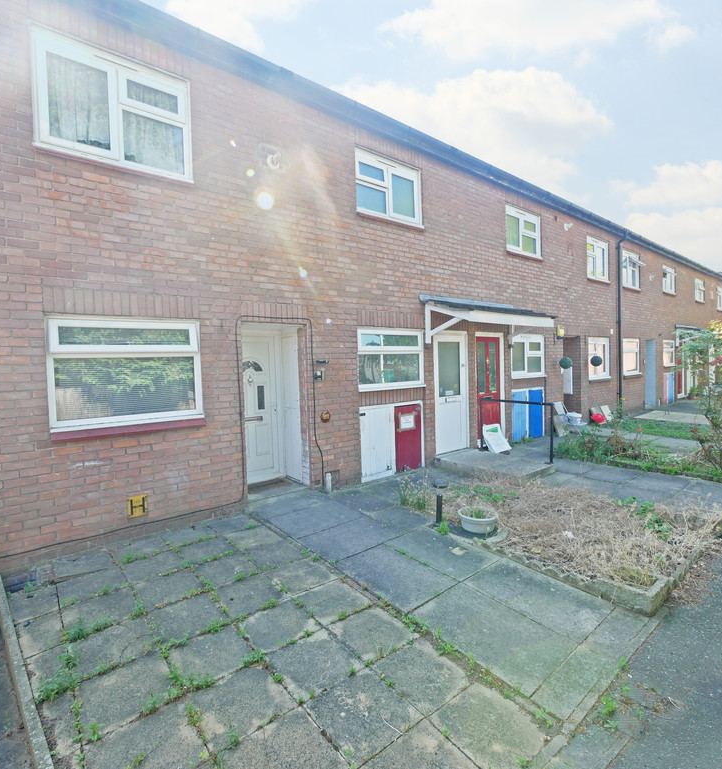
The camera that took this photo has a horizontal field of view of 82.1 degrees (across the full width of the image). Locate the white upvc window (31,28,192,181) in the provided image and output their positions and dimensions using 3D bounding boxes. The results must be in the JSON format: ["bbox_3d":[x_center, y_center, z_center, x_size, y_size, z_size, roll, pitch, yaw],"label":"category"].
[{"bbox_3d":[-2.321,-2.609,3.972,1.318,1.050,0.090,-3,3,-38],"label":"white upvc window"}]

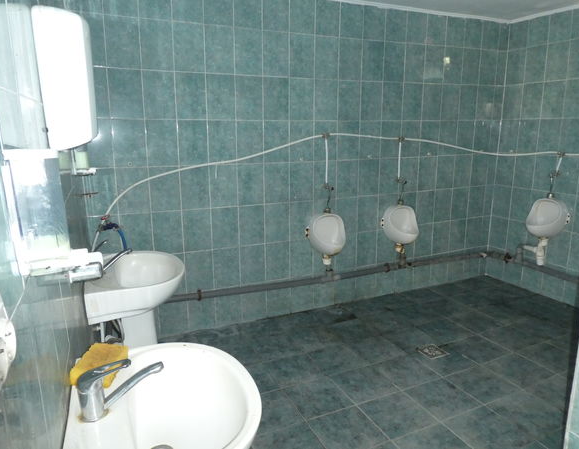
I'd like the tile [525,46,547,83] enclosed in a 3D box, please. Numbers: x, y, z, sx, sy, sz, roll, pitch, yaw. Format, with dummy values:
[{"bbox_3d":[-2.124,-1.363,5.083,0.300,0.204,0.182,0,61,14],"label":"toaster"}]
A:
[{"bbox_3d":[2.092,-1.353,3.520,0.010,0.300,0.200,-6,14,-22],"label":"tile"}]

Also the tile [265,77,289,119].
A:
[{"bbox_3d":[-0.093,-0.894,2.960,0.200,0.300,0.010,-6,13,-22],"label":"tile"}]

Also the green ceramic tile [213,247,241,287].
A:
[{"bbox_3d":[-0.458,0.319,3.080,0.200,0.300,0.010,-6,14,-23],"label":"green ceramic tile"}]

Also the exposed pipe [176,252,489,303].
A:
[{"bbox_3d":[0.513,0.417,3.470,3.170,0.075,0.070,-5,14,-23],"label":"exposed pipe"}]

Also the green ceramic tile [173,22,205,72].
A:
[{"bbox_3d":[-0.649,-1.136,2.679,0.200,0.300,0.010,-6,14,-23],"label":"green ceramic tile"}]

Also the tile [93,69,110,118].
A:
[{"bbox_3d":[-1.202,-0.787,2.512,0.200,0.300,0.010,-6,13,-22],"label":"tile"}]

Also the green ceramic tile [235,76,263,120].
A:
[{"bbox_3d":[-0.276,-0.878,2.892,0.200,0.300,0.010,-6,13,-22],"label":"green ceramic tile"}]

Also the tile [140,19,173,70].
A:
[{"bbox_3d":[-0.835,-1.116,2.600,0.200,0.300,0.010,-6,13,-22],"label":"tile"}]

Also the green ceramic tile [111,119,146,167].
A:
[{"bbox_3d":[-1.014,-0.513,2.651,0.200,0.300,0.010,-6,13,-22],"label":"green ceramic tile"}]

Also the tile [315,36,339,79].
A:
[{"bbox_3d":[0.274,-1.220,3.036,0.198,0.297,0.010,-6,14,-22],"label":"tile"}]

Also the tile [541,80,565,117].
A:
[{"bbox_3d":[2.135,-1.006,3.360,0.010,0.297,0.198,-6,14,-22],"label":"tile"}]

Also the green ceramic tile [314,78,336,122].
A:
[{"bbox_3d":[0.276,-0.930,3.111,0.200,0.300,0.010,-6,13,-22],"label":"green ceramic tile"}]

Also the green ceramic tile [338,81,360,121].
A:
[{"bbox_3d":[0.460,-0.947,3.179,0.198,0.297,0.010,-6,14,-22],"label":"green ceramic tile"}]

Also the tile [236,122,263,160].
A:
[{"bbox_3d":[-0.275,-0.582,2.948,0.200,0.300,0.010,-6,13,-22],"label":"tile"}]

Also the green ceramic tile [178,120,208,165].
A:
[{"bbox_3d":[-0.644,-0.549,2.803,0.200,0.300,0.010,-6,13,-22],"label":"green ceramic tile"}]

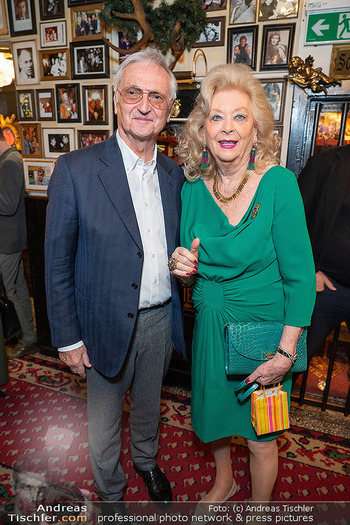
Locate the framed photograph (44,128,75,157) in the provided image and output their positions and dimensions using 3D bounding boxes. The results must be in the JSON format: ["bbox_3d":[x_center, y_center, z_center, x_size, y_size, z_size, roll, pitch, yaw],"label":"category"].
[{"bbox_3d":[-0.735,-0.755,2.214,0.231,0.179,0.022,6,16,17],"label":"framed photograph"}]

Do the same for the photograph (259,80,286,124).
[{"bbox_3d":[0.487,-0.823,1.805,0.153,0.213,0.022,5,15,15],"label":"photograph"}]

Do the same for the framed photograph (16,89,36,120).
[{"bbox_3d":[-0.944,-0.997,2.220,0.133,0.181,0.022,6,16,17],"label":"framed photograph"}]

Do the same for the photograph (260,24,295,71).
[{"bbox_3d":[0.503,-1.059,1.722,0.151,0.199,0.022,6,16,17],"label":"photograph"}]

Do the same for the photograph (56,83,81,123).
[{"bbox_3d":[-0.627,-0.946,2.092,0.156,0.212,0.022,5,15,15],"label":"photograph"}]

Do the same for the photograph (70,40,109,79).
[{"bbox_3d":[-0.495,-1.170,2.025,0.248,0.197,0.022,6,16,17],"label":"photograph"}]

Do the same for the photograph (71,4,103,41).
[{"bbox_3d":[-0.484,-1.330,1.954,0.190,0.168,0.022,5,15,15],"label":"photograph"}]

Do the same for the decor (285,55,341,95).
[{"bbox_3d":[0.653,-0.893,1.663,0.252,0.173,0.110,5,15,15],"label":"decor"}]

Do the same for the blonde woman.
[{"bbox_3d":[0.220,0.241,1.198,0.500,1.620,0.390,7,16,21],"label":"blonde woman"}]

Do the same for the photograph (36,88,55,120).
[{"bbox_3d":[-0.778,-0.955,2.133,0.122,0.175,0.022,5,15,15],"label":"photograph"}]

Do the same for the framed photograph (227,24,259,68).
[{"bbox_3d":[0.338,-1.078,1.772,0.154,0.201,0.022,6,16,17],"label":"framed photograph"}]

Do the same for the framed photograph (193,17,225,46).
[{"bbox_3d":[0.170,-1.183,1.800,0.172,0.132,0.022,6,16,17],"label":"framed photograph"}]

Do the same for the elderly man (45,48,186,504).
[{"bbox_3d":[-0.149,0.196,1.246,0.540,1.700,0.360,-6,17,-25],"label":"elderly man"}]

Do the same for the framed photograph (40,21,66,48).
[{"bbox_3d":[-0.714,-1.336,2.054,0.174,0.128,0.022,6,16,17],"label":"framed photograph"}]

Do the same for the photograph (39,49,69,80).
[{"bbox_3d":[-0.699,-1.156,2.060,0.194,0.157,0.022,5,15,15],"label":"photograph"}]

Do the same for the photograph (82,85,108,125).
[{"bbox_3d":[-0.458,-0.916,2.051,0.158,0.211,0.022,5,15,15],"label":"photograph"}]

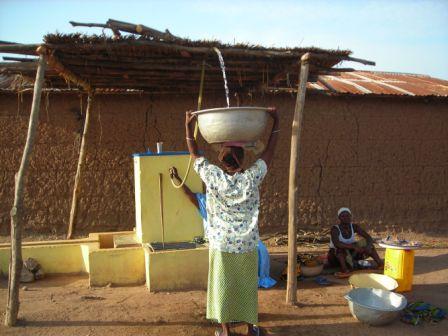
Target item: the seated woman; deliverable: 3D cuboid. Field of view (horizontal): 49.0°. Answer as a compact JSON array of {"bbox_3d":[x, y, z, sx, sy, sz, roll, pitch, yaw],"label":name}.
[{"bbox_3d":[1.690,0.906,6.320,0.630,0.790,0.700,-1,2,-5],"label":"seated woman"}]

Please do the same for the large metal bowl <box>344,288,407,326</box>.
[{"bbox_3d":[1.333,1.269,4.350,0.540,0.210,0.540,4,7,0],"label":"large metal bowl"}]

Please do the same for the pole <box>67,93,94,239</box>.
[{"bbox_3d":[-2.141,0.095,7.200,0.100,2.450,0.090,8,0,0],"label":"pole"}]

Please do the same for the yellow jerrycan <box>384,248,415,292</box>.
[{"bbox_3d":[1.936,1.110,5.446,0.220,0.440,0.260,-2,3,-40],"label":"yellow jerrycan"}]

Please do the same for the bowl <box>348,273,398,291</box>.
[{"bbox_3d":[1.515,1.253,5.021,0.490,0.170,0.490,6,5,0],"label":"bowl"}]

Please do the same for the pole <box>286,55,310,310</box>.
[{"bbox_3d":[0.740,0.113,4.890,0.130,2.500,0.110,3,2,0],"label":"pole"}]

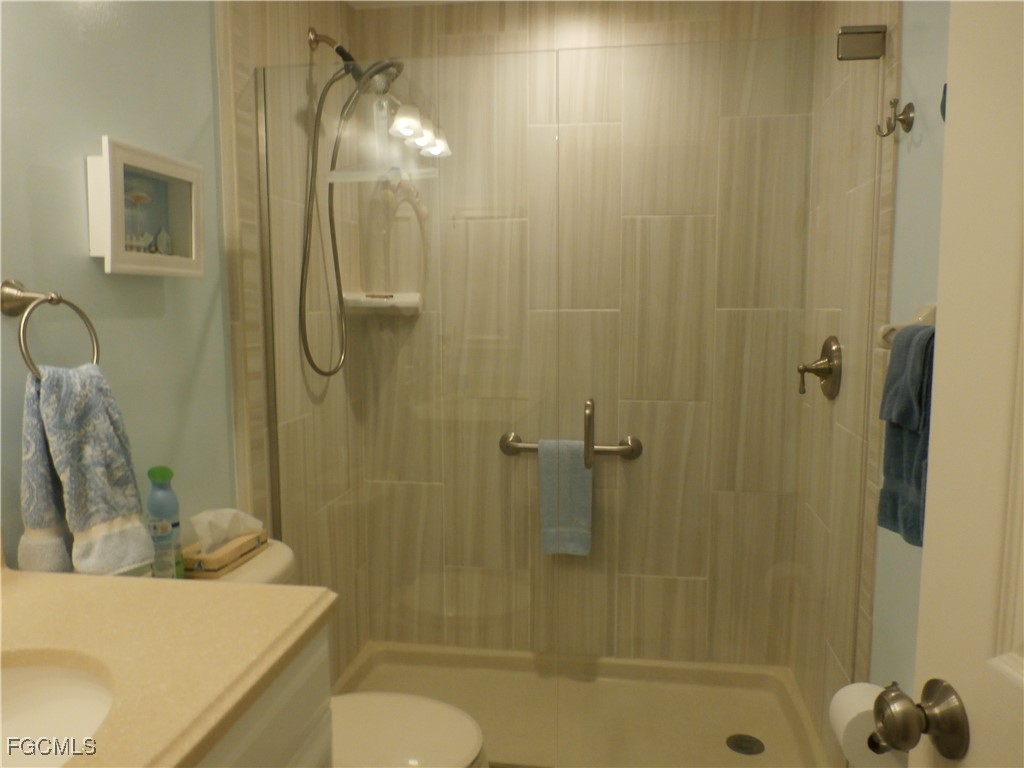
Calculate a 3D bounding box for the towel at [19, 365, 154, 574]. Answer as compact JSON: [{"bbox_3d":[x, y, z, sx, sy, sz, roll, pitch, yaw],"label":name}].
[{"bbox_3d":[-0.665,0.139,1.202,0.125,0.336,0.205,1,6,8],"label":"towel"}]

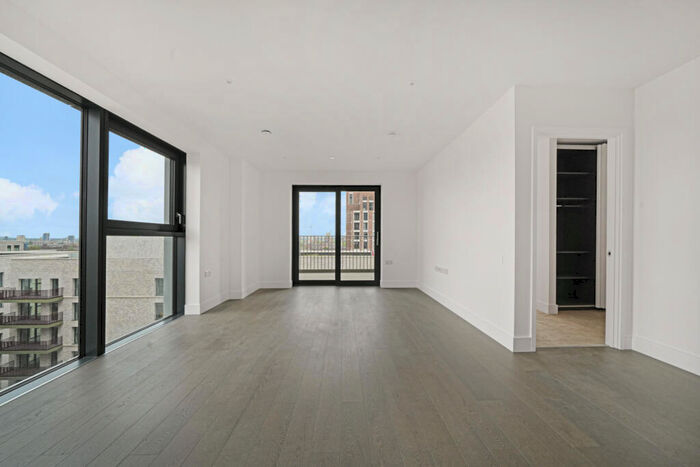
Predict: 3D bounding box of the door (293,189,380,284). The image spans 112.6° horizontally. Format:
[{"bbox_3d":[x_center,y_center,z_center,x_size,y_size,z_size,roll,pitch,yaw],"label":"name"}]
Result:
[{"bbox_3d":[-0.280,0.061,5.032,1.874,2.171,0.101,0,0,-2],"label":"door"}]

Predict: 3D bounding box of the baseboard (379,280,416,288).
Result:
[{"bbox_3d":[1.060,1.087,5.019,0.795,0.148,0.020,0,0,-2],"label":"baseboard"}]

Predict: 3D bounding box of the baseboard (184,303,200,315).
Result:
[{"bbox_3d":[-2.188,1.062,3.256,0.216,0.144,0.020,0,0,-2],"label":"baseboard"}]

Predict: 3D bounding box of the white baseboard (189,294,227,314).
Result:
[{"bbox_3d":[-2.101,1.071,3.640,0.020,0.146,0.784,0,0,-2],"label":"white baseboard"}]

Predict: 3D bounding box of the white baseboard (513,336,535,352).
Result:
[{"bbox_3d":[1.621,1.043,2.192,0.182,0.144,0.020,0,0,-2],"label":"white baseboard"}]

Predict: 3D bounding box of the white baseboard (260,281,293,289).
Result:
[{"bbox_3d":[-1.544,1.099,4.945,0.659,0.148,0.020,0,0,-2],"label":"white baseboard"}]

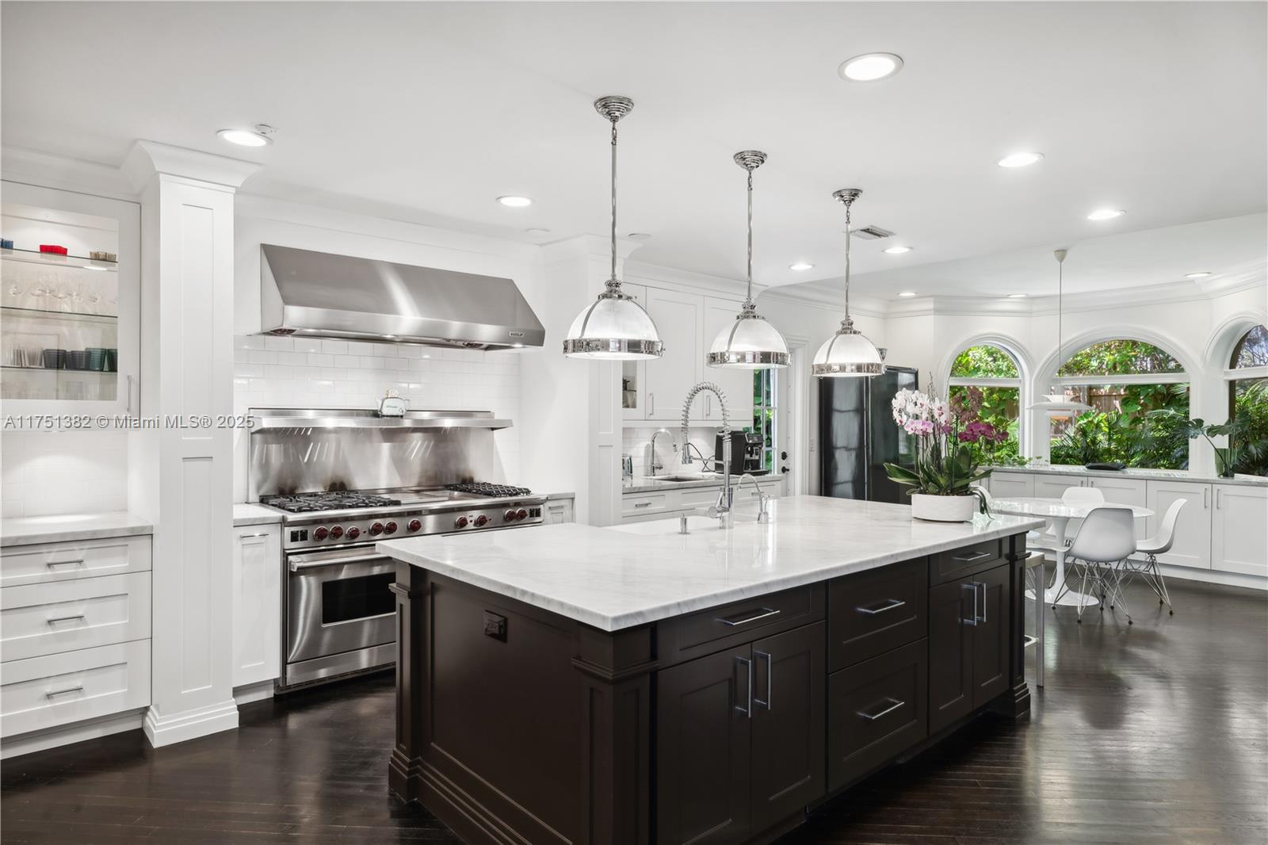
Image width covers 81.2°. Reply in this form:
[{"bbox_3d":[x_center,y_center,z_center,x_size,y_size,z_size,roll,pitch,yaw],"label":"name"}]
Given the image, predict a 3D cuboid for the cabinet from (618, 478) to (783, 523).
[{"bbox_3d":[0.311,0.935,6.002,1.920,0.900,0.650,0,0,-42],"label":"cabinet"}]

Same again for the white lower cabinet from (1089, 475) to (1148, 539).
[{"bbox_3d":[4.794,0.935,7.204,0.580,0.800,0.485,0,0,-42],"label":"white lower cabinet"}]

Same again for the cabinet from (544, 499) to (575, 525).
[{"bbox_3d":[-0.701,0.920,4.971,0.250,0.850,0.640,0,0,-41],"label":"cabinet"}]

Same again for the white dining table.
[{"bbox_3d":[3.360,1.024,5.830,1.210,0.732,1.210,0,0,0],"label":"white dining table"}]

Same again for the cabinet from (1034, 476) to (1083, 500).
[{"bbox_3d":[4.337,0.925,7.347,0.550,0.810,0.470,0,0,-41],"label":"cabinet"}]

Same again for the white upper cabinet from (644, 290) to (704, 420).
[{"bbox_3d":[0.179,-0.517,5.945,0.635,1.000,0.450,0,0,-42],"label":"white upper cabinet"}]

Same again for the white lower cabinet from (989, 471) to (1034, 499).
[{"bbox_3d":[4.160,0.935,7.918,0.580,0.800,0.460,0,0,-42],"label":"white lower cabinet"}]

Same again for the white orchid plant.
[{"bbox_3d":[1.502,0.155,3.580,0.500,0.610,0.450,0,0,-41],"label":"white orchid plant"}]

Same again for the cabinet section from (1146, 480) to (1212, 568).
[{"bbox_3d":[5.081,0.901,6.791,0.580,0.755,0.475,0,1,-41],"label":"cabinet section"}]

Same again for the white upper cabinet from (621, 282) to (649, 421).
[{"bbox_3d":[-0.258,-0.520,5.577,0.640,1.040,0.350,0,0,-41],"label":"white upper cabinet"}]

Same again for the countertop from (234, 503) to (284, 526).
[{"bbox_3d":[-2.088,0.487,3.870,0.280,0.040,0.660,0,0,-42],"label":"countertop"}]

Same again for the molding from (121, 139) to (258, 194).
[{"bbox_3d":[-2.025,-1.105,3.377,0.463,0.130,0.460,0,0,-42],"label":"molding"}]

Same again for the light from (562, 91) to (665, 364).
[{"bbox_3d":[-0.075,-0.708,2.728,0.360,0.925,0.360,0,0,0],"label":"light"}]

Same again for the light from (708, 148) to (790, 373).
[{"bbox_3d":[0.498,-0.695,3.190,0.355,0.910,0.355,0,0,0],"label":"light"}]

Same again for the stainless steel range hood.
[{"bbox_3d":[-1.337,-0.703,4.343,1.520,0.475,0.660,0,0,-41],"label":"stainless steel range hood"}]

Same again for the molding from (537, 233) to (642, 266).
[{"bbox_3d":[-0.294,-1.094,4.902,0.475,0.130,0.540,0,0,-41],"label":"molding"}]

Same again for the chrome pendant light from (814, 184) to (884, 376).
[{"bbox_3d":[1.067,-0.695,3.688,0.355,0.910,0.355,0,0,-41],"label":"chrome pendant light"}]

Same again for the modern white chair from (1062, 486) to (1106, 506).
[{"bbox_3d":[3.780,0.985,6.320,0.465,0.810,0.540,0,0,41],"label":"modern white chair"}]

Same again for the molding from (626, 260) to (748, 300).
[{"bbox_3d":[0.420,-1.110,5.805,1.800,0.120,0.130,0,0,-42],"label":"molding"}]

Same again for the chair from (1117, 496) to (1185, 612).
[{"bbox_3d":[3.783,0.965,5.528,0.530,0.820,0.465,0,0,31],"label":"chair"}]

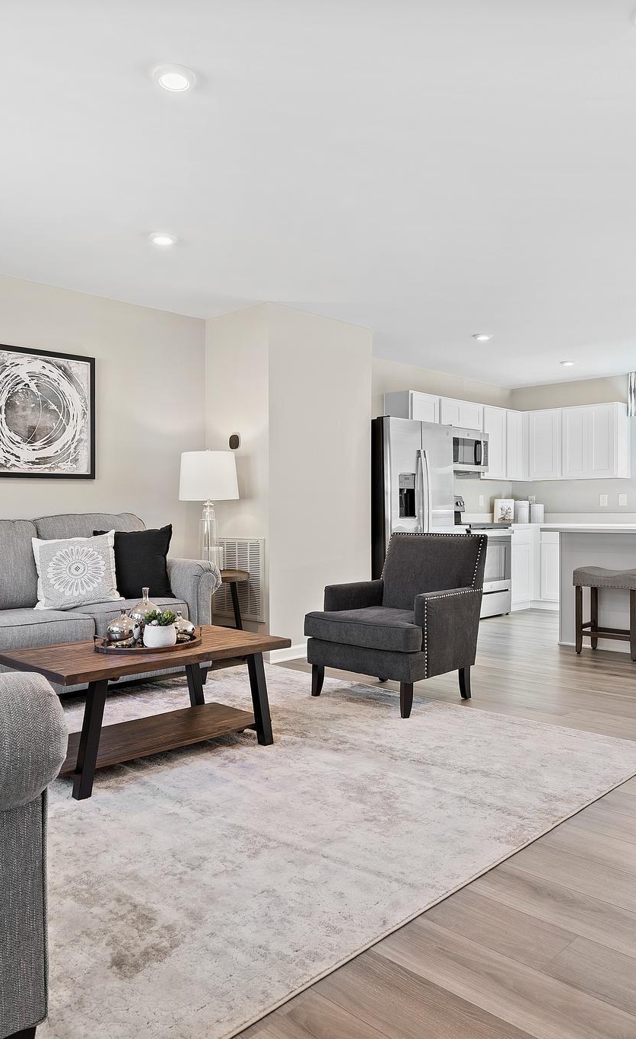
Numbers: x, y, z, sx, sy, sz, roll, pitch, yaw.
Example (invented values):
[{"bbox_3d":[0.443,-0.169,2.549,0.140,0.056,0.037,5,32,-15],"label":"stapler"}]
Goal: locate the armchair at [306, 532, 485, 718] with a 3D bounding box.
[{"bbox_3d":[0.444,0.542,4.167,0.735,0.910,0.765,0,1,44],"label":"armchair"}]

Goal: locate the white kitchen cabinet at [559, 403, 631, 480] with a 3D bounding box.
[{"bbox_3d":[2.921,-0.805,7.742,0.600,0.765,0.330,0,1,44],"label":"white kitchen cabinet"}]

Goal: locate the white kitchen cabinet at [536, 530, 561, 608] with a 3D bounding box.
[{"bbox_3d":[2.657,0.501,7.881,0.420,0.870,0.620,0,1,44],"label":"white kitchen cabinet"}]

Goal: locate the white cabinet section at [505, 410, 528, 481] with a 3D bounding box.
[{"bbox_3d":[2.055,-0.811,8.181,0.330,0.765,0.360,0,1,44],"label":"white cabinet section"}]

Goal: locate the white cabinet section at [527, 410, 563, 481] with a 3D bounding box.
[{"bbox_3d":[2.601,-0.813,8.131,0.400,0.765,0.330,0,1,44],"label":"white cabinet section"}]

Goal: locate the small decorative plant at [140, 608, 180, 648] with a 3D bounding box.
[{"bbox_3d":[-0.681,0.450,3.170,0.150,0.170,0.150,0,1,0],"label":"small decorative plant"}]

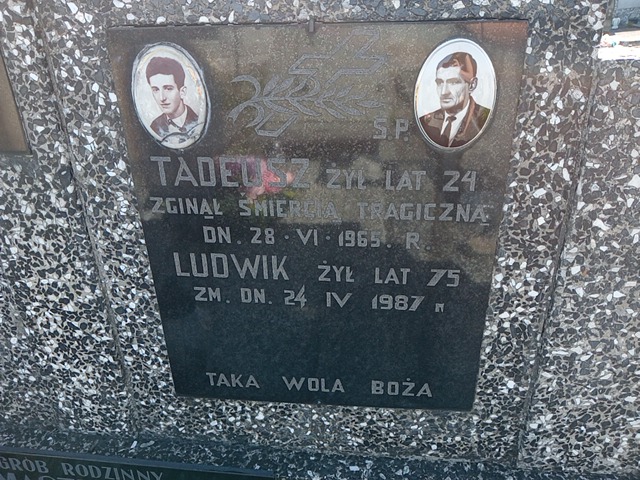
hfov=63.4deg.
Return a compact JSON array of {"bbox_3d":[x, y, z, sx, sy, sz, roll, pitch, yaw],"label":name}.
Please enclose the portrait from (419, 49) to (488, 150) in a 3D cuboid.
[{"bbox_3d":[0.151,-0.151,0.571,0.078,0.105,0.008,1,26,5],"label":"portrait"}]

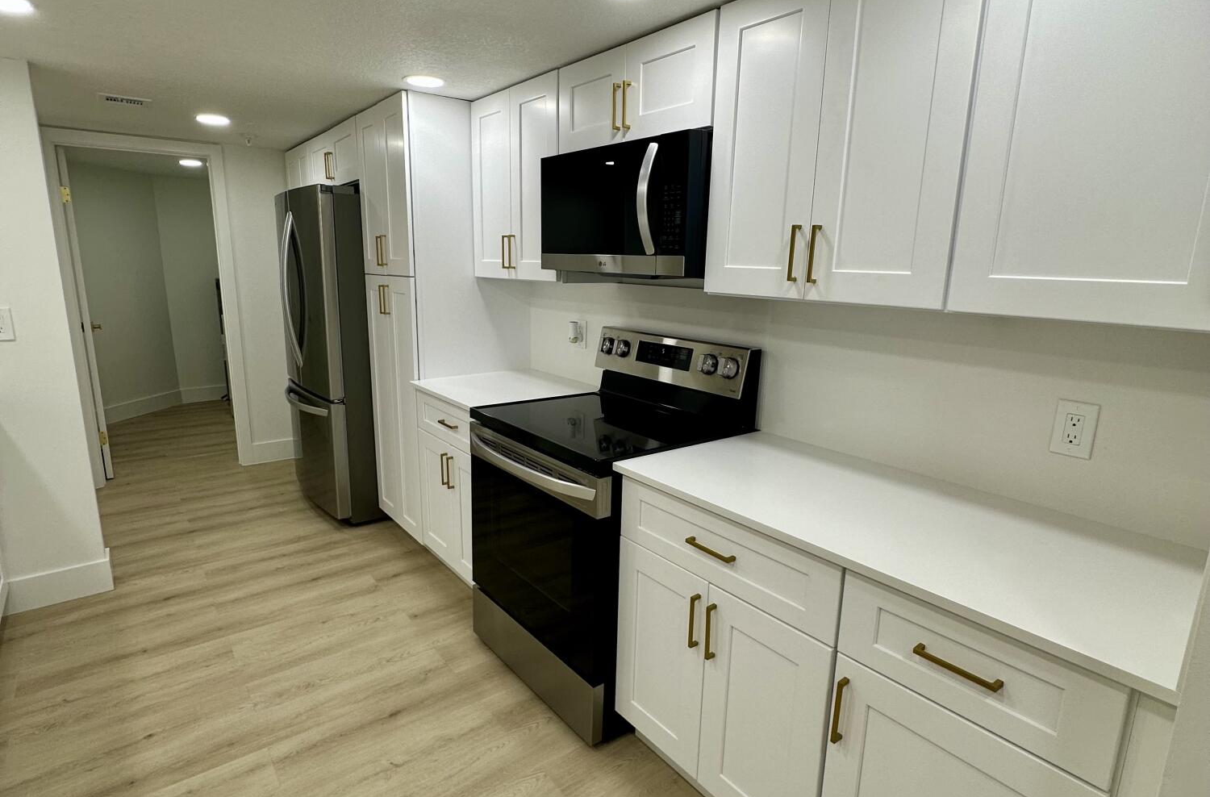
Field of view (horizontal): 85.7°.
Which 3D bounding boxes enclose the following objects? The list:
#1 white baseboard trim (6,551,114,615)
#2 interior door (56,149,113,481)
[{"bbox_3d":[-2.334,0.799,2.788,0.363,0.143,0.020,-9,15,-37],"label":"white baseboard trim"},{"bbox_3d":[-3.386,-0.530,4.277,0.036,2.016,0.740,-8,15,-37],"label":"interior door"}]

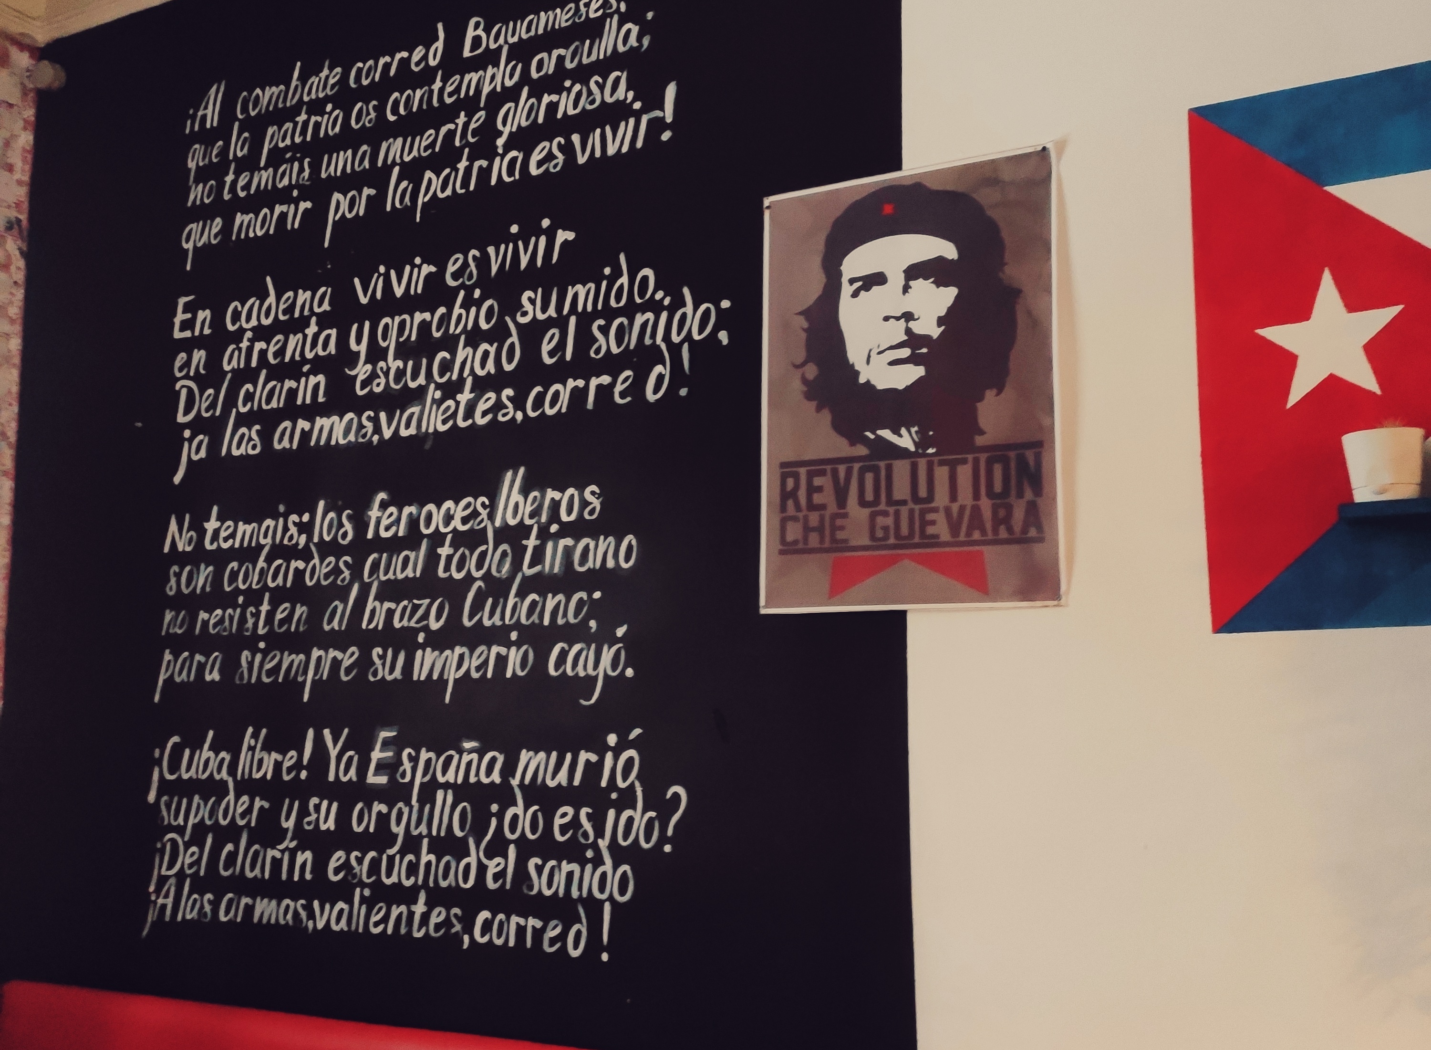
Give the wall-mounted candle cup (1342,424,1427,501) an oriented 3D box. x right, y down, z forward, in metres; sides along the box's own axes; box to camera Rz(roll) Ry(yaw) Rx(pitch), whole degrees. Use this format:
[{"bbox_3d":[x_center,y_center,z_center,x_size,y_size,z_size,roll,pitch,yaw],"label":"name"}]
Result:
[{"bbox_3d":[0.726,-0.060,1.494,0.081,0.076,0.081,-4,-8,28],"label":"wall-mounted candle cup"}]

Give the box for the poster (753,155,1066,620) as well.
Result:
[{"bbox_3d":[0.246,-0.185,1.839,0.416,0.597,0.010,-4,-8,28],"label":"poster"}]

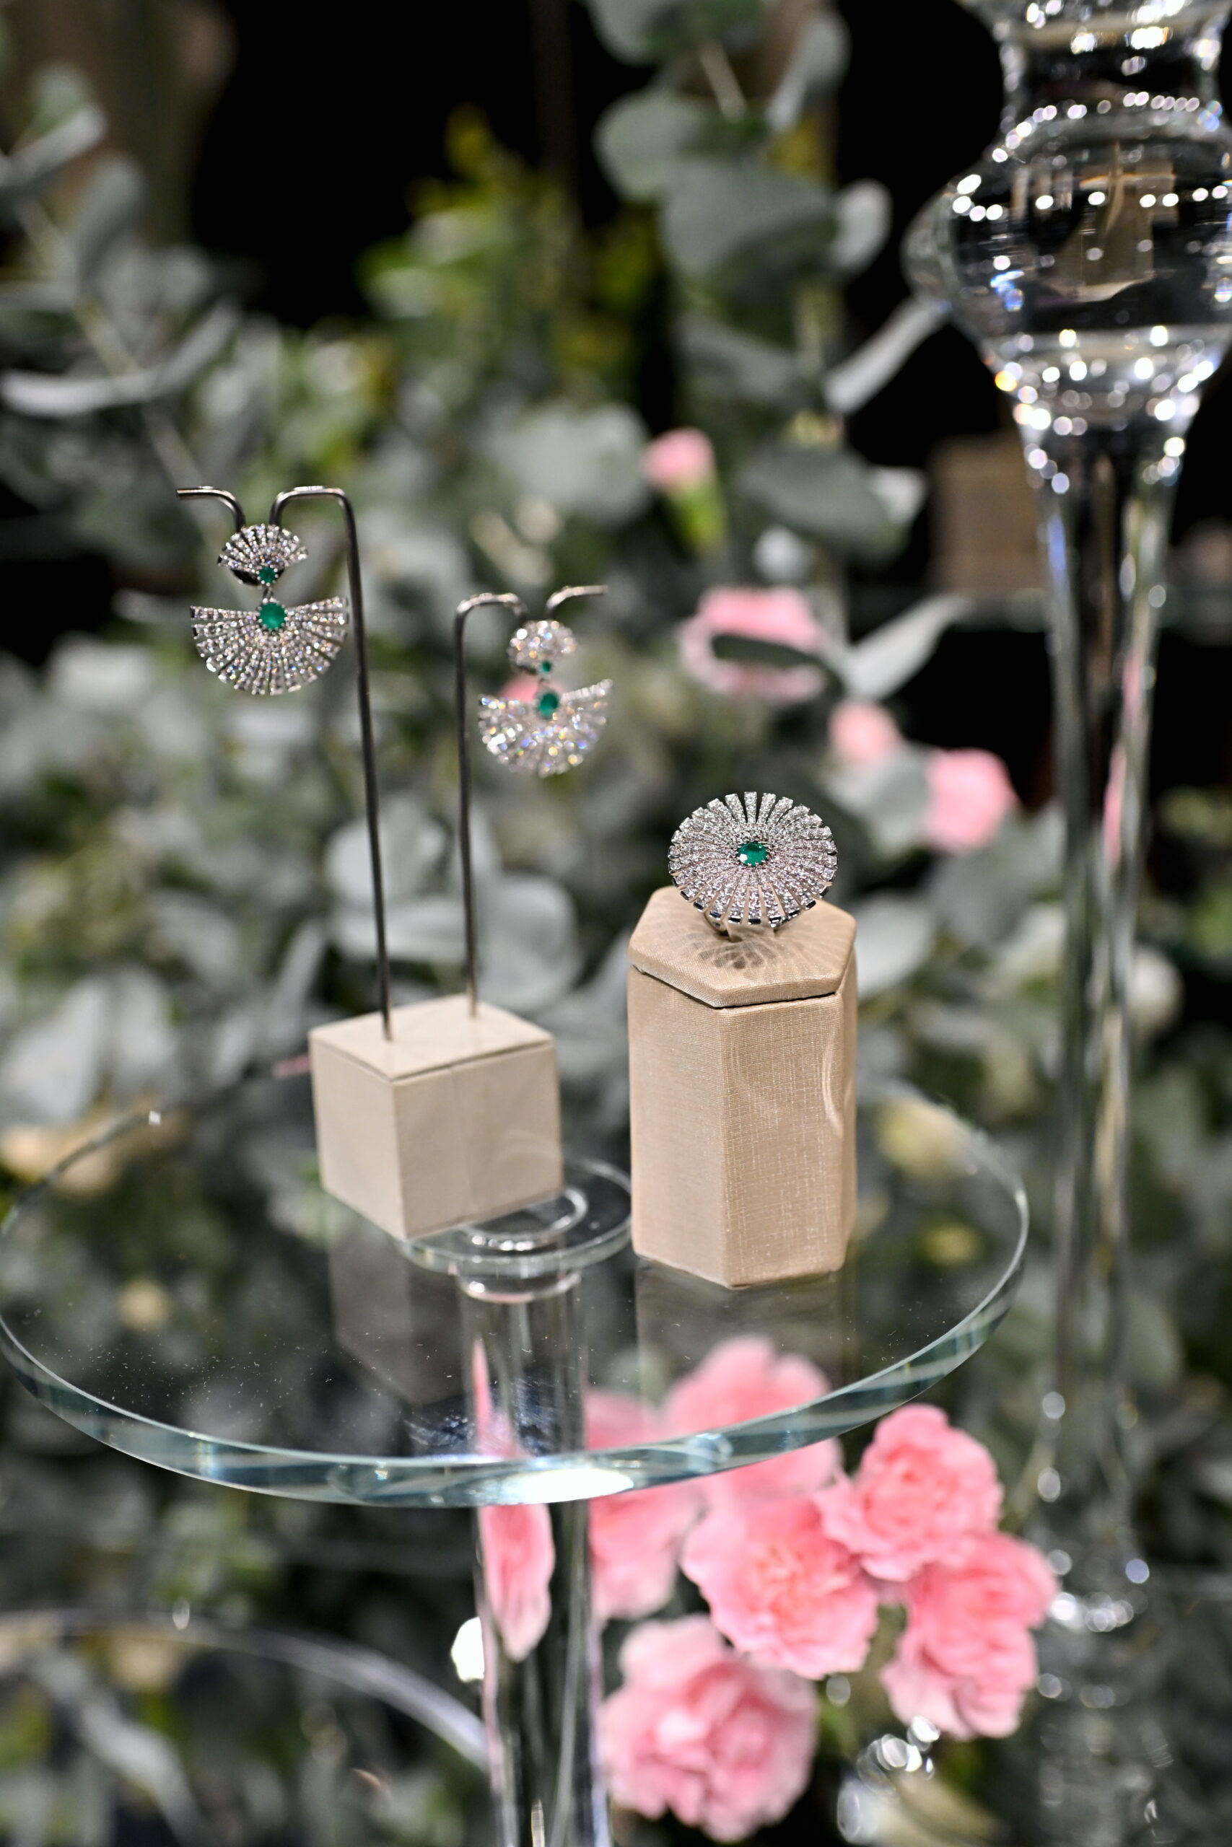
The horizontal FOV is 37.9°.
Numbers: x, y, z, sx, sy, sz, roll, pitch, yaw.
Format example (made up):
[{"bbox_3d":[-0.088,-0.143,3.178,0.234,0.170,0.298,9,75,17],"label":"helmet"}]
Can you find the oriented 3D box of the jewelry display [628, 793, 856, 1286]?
[{"bbox_3d":[0.032,0.024,0.429,0.057,0.111,0.049,-6,15,-14],"label":"jewelry display"}]

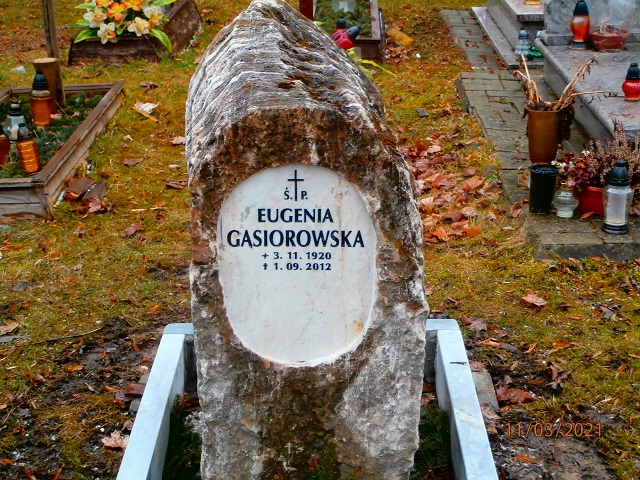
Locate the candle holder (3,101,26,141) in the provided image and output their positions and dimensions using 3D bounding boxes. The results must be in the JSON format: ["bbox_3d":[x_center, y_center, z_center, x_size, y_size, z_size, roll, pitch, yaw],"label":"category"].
[{"bbox_3d":[-1.280,-0.509,4.378,0.090,0.165,0.090,0,22,0],"label":"candle holder"}]

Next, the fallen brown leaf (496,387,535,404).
[{"bbox_3d":[0.520,0.411,2.788,0.100,0.020,0.070,-1,22,0],"label":"fallen brown leaf"}]

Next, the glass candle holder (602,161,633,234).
[{"bbox_3d":[0.998,-0.146,3.511,0.093,0.237,0.093,0,22,0],"label":"glass candle holder"}]

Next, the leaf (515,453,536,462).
[{"bbox_3d":[0.493,0.522,2.526,0.052,0.010,0.022,14,26,32],"label":"leaf"}]

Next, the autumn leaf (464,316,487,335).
[{"bbox_3d":[0.435,0.239,2.927,0.064,0.024,0.065,0,22,0],"label":"autumn leaf"}]

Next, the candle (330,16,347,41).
[{"bbox_3d":[0.129,-1.319,6.650,0.115,0.190,0.115,-1,22,0],"label":"candle"}]

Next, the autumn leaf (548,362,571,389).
[{"bbox_3d":[0.620,0.351,2.729,0.058,0.040,0.075,0,22,0],"label":"autumn leaf"}]

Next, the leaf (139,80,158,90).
[{"bbox_3d":[-0.895,-0.804,5.517,0.095,0.035,0.080,0,22,0],"label":"leaf"}]

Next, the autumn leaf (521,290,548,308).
[{"bbox_3d":[0.681,0.187,3.346,0.090,0.022,0.085,-1,22,0],"label":"autumn leaf"}]

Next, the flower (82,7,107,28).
[{"bbox_3d":[-1.388,-1.372,6.500,0.140,0.140,0.060,-12,24,-26],"label":"flower"}]

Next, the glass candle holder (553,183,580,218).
[{"bbox_3d":[0.824,-0.133,3.515,0.086,0.115,0.086,0,22,0],"label":"glass candle holder"}]

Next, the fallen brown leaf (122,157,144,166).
[{"bbox_3d":[-0.761,-0.319,4.314,0.092,0.019,0.075,0,22,0],"label":"fallen brown leaf"}]

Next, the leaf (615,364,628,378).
[{"bbox_3d":[0.832,0.363,2.907,0.028,0.015,0.072,15,26,34],"label":"leaf"}]

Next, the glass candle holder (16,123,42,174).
[{"bbox_3d":[-1.095,-0.353,3.958,0.078,0.189,0.078,-2,22,1],"label":"glass candle holder"}]

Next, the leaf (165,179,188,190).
[{"bbox_3d":[-0.560,-0.217,4.112,0.095,0.025,0.060,0,22,0],"label":"leaf"}]

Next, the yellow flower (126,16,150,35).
[{"bbox_3d":[-1.040,-1.226,6.036,0.125,0.110,0.055,-4,23,-9],"label":"yellow flower"}]

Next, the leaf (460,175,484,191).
[{"bbox_3d":[0.581,-0.220,4.028,0.105,0.030,0.100,0,22,0],"label":"leaf"}]

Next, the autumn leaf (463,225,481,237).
[{"bbox_3d":[0.518,-0.031,3.594,0.060,0.020,0.060,0,22,0],"label":"autumn leaf"}]

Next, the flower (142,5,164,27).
[{"bbox_3d":[-0.961,-1.296,6.083,0.120,0.120,0.060,-9,24,-21],"label":"flower"}]

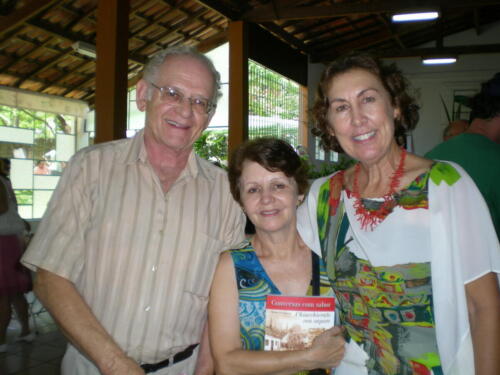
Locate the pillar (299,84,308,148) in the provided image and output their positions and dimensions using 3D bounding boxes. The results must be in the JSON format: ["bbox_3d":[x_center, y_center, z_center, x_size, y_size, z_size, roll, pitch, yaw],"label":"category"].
[{"bbox_3d":[1.106,-0.509,11.305,0.210,3.270,0.210,2,2,23],"label":"pillar"}]

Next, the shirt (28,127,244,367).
[{"bbox_3d":[-0.302,0.153,1.400,0.520,0.580,0.320,3,2,-16],"label":"shirt"}]

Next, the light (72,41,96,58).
[{"bbox_3d":[-2.088,-1.790,7.259,0.130,0.110,0.640,2,2,23],"label":"light"}]

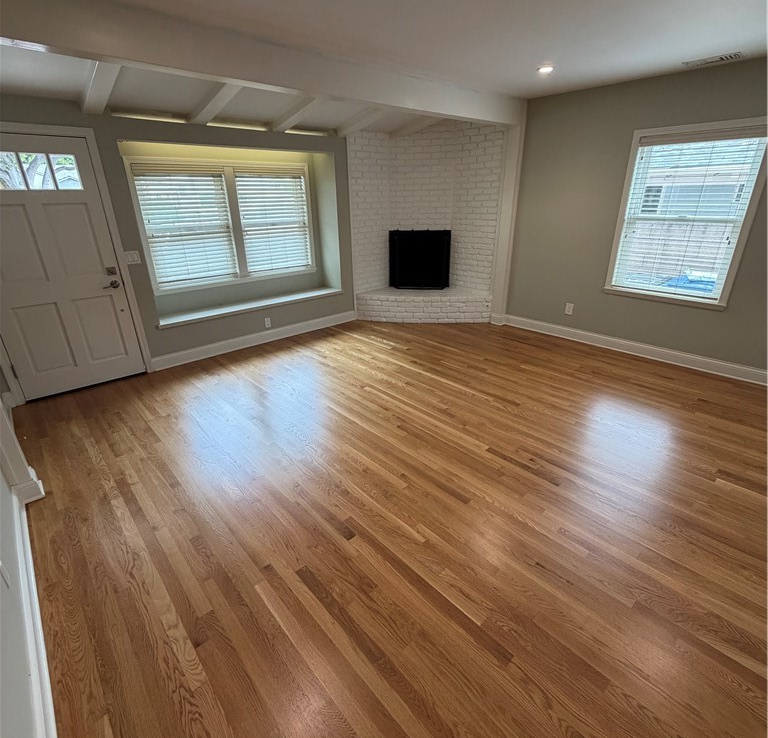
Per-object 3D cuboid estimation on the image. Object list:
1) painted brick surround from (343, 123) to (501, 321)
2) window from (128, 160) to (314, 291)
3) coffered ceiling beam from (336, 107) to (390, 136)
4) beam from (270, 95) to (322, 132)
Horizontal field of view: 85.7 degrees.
[{"bbox_3d":[0.506,-1.821,5.239,1.793,2.377,0.681,1,23,4],"label":"painted brick surround"},{"bbox_3d":[-1.622,-1.597,4.603,1.958,1.252,0.095,-21,30,-38],"label":"window"},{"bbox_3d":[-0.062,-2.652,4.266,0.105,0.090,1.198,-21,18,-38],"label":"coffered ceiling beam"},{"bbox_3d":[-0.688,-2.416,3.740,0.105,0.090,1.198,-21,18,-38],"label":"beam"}]

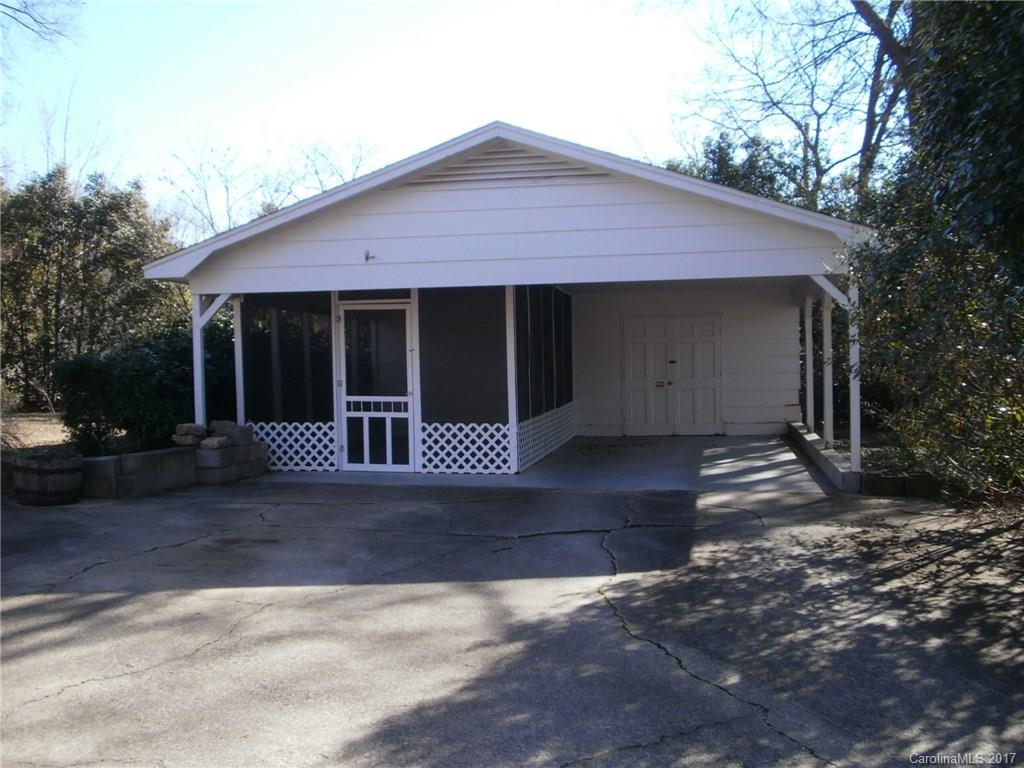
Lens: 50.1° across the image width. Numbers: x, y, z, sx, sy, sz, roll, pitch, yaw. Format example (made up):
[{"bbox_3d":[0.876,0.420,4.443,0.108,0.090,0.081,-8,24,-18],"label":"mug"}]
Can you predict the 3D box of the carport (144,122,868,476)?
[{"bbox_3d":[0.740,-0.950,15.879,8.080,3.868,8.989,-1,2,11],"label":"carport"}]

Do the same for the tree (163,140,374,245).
[{"bbox_3d":[-6.631,-2.990,30.068,5.800,7.370,5.500,-1,2,11],"label":"tree"}]

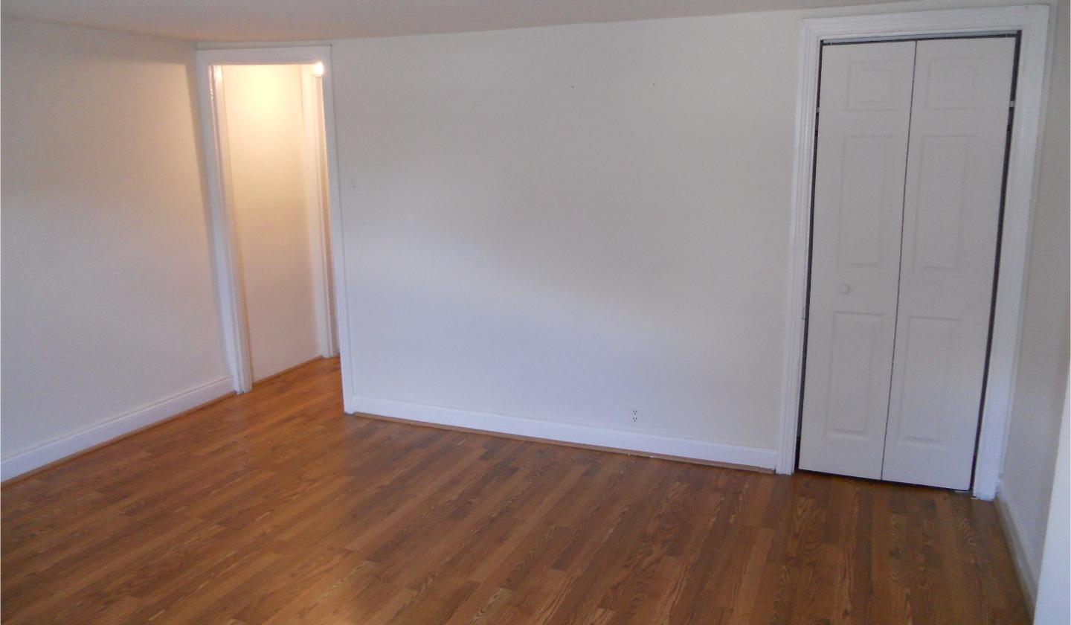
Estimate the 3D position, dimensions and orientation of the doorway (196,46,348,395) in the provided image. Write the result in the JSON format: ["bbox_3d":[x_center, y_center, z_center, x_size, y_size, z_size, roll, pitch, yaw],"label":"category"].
[{"bbox_3d":[-1.530,-0.472,5.038,0.959,2.129,0.120,4,13,22],"label":"doorway"}]

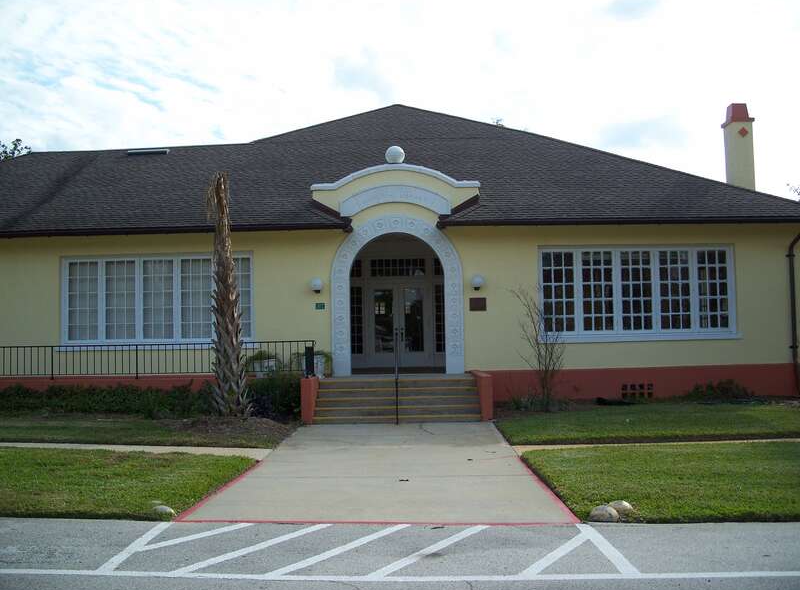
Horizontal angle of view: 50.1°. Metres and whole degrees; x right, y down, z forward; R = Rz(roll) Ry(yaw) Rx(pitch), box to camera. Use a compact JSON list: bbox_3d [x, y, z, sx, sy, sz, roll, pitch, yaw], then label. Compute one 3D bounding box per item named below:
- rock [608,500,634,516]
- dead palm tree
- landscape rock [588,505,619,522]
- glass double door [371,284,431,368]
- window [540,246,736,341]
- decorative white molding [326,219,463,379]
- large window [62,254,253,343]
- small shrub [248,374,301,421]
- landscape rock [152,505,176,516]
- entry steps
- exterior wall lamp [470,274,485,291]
[{"bbox_3d":[2.017,1.953,7.927,0.254,0.126,0.220,-1,-3,1],"label":"rock"},{"bbox_3d":[-3.553,-0.040,17.764,0.895,5.056,0.850,-1,-3,1],"label":"dead palm tree"},{"bbox_3d":[1.796,1.936,7.647,0.268,0.138,0.230,-1,-3,1],"label":"landscape rock"},{"bbox_3d":[-0.014,0.828,23.290,1.634,2.287,0.100,-1,-3,1],"label":"glass double door"},{"bbox_3d":[5.738,-0.028,20.625,4.738,2.342,0.150,-1,-3,1],"label":"window"},{"bbox_3d":[-0.047,0.028,20.900,3.212,3.845,0.500,-1,-3,1],"label":"decorative white molding"},{"bbox_3d":[-5.882,0.130,20.733,4.668,2.282,0.150,-1,-3,1],"label":"large window"},{"bbox_3d":[-2.651,2.173,18.137,1.126,1.013,1.000,-1,-3,1],"label":"small shrub"},{"bbox_3d":[-2.213,2.047,8.154,0.229,0.107,0.200,-1,-3,1],"label":"landscape rock"},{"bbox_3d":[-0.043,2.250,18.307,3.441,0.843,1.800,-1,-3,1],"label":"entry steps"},{"bbox_3d":[1.858,-0.294,20.498,0.311,0.396,0.320,-1,-3,1],"label":"exterior wall lamp"}]

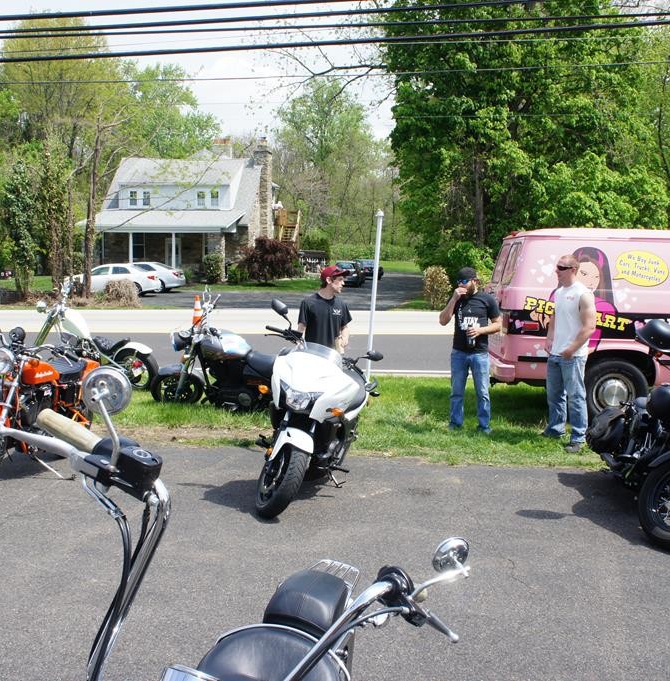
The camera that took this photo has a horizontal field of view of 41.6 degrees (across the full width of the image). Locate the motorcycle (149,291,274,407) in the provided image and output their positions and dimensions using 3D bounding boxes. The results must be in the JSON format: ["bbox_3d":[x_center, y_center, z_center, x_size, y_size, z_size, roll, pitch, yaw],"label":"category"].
[{"bbox_3d":[-0.950,0.170,9.750,2.150,1.380,0.820,0,5,-5],"label":"motorcycle"}]

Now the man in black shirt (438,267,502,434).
[{"bbox_3d":[1.435,0.095,9.169,0.660,1.740,0.450,2,5,11],"label":"man in black shirt"}]

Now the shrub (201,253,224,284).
[{"bbox_3d":[-6.470,-3.800,46.500,1.200,1.700,1.200,0,5,0],"label":"shrub"}]

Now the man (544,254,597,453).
[{"bbox_3d":[2.230,0.100,8.350,0.330,1.820,0.500,-3,6,-35],"label":"man"}]

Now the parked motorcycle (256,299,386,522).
[{"bbox_3d":[-0.101,0.488,7.107,0.900,1.360,2.200,2,6,16],"label":"parked motorcycle"}]

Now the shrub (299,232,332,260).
[{"bbox_3d":[-1.444,-6.788,65.883,2.400,2.500,2.300,1,5,0],"label":"shrub"}]

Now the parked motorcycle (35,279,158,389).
[{"bbox_3d":[-3.590,-0.111,12.235,2.320,1.400,0.770,3,6,20],"label":"parked motorcycle"}]

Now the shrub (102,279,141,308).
[{"bbox_3d":[-7.100,-1.560,29.300,1.300,1.000,1.200,0,5,0],"label":"shrub"}]

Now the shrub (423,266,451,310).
[{"bbox_3d":[3.442,-1.753,29.431,0.950,1.470,0.950,1,5,0],"label":"shrub"}]

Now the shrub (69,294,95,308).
[{"bbox_3d":[-8.300,-1.280,29.100,0.900,0.470,0.750,0,5,0],"label":"shrub"}]

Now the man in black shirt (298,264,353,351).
[{"bbox_3d":[-0.083,0.116,8.719,0.580,1.740,0.380,0,5,-12],"label":"man in black shirt"}]

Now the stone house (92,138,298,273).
[{"bbox_3d":[-9.100,-8.000,54.000,10.000,8.600,11.000,1,5,6],"label":"stone house"}]

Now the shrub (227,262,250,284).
[{"bbox_3d":[-5.578,-3.893,50.942,1.300,1.250,1.200,1,5,0],"label":"shrub"}]

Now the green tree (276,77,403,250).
[{"bbox_3d":[0.278,-17.030,89.161,12.500,18.000,12.000,1,5,0],"label":"green tree"}]

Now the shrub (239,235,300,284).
[{"bbox_3d":[-3.773,-4.648,50.877,3.400,2.650,3.000,1,5,0],"label":"shrub"}]

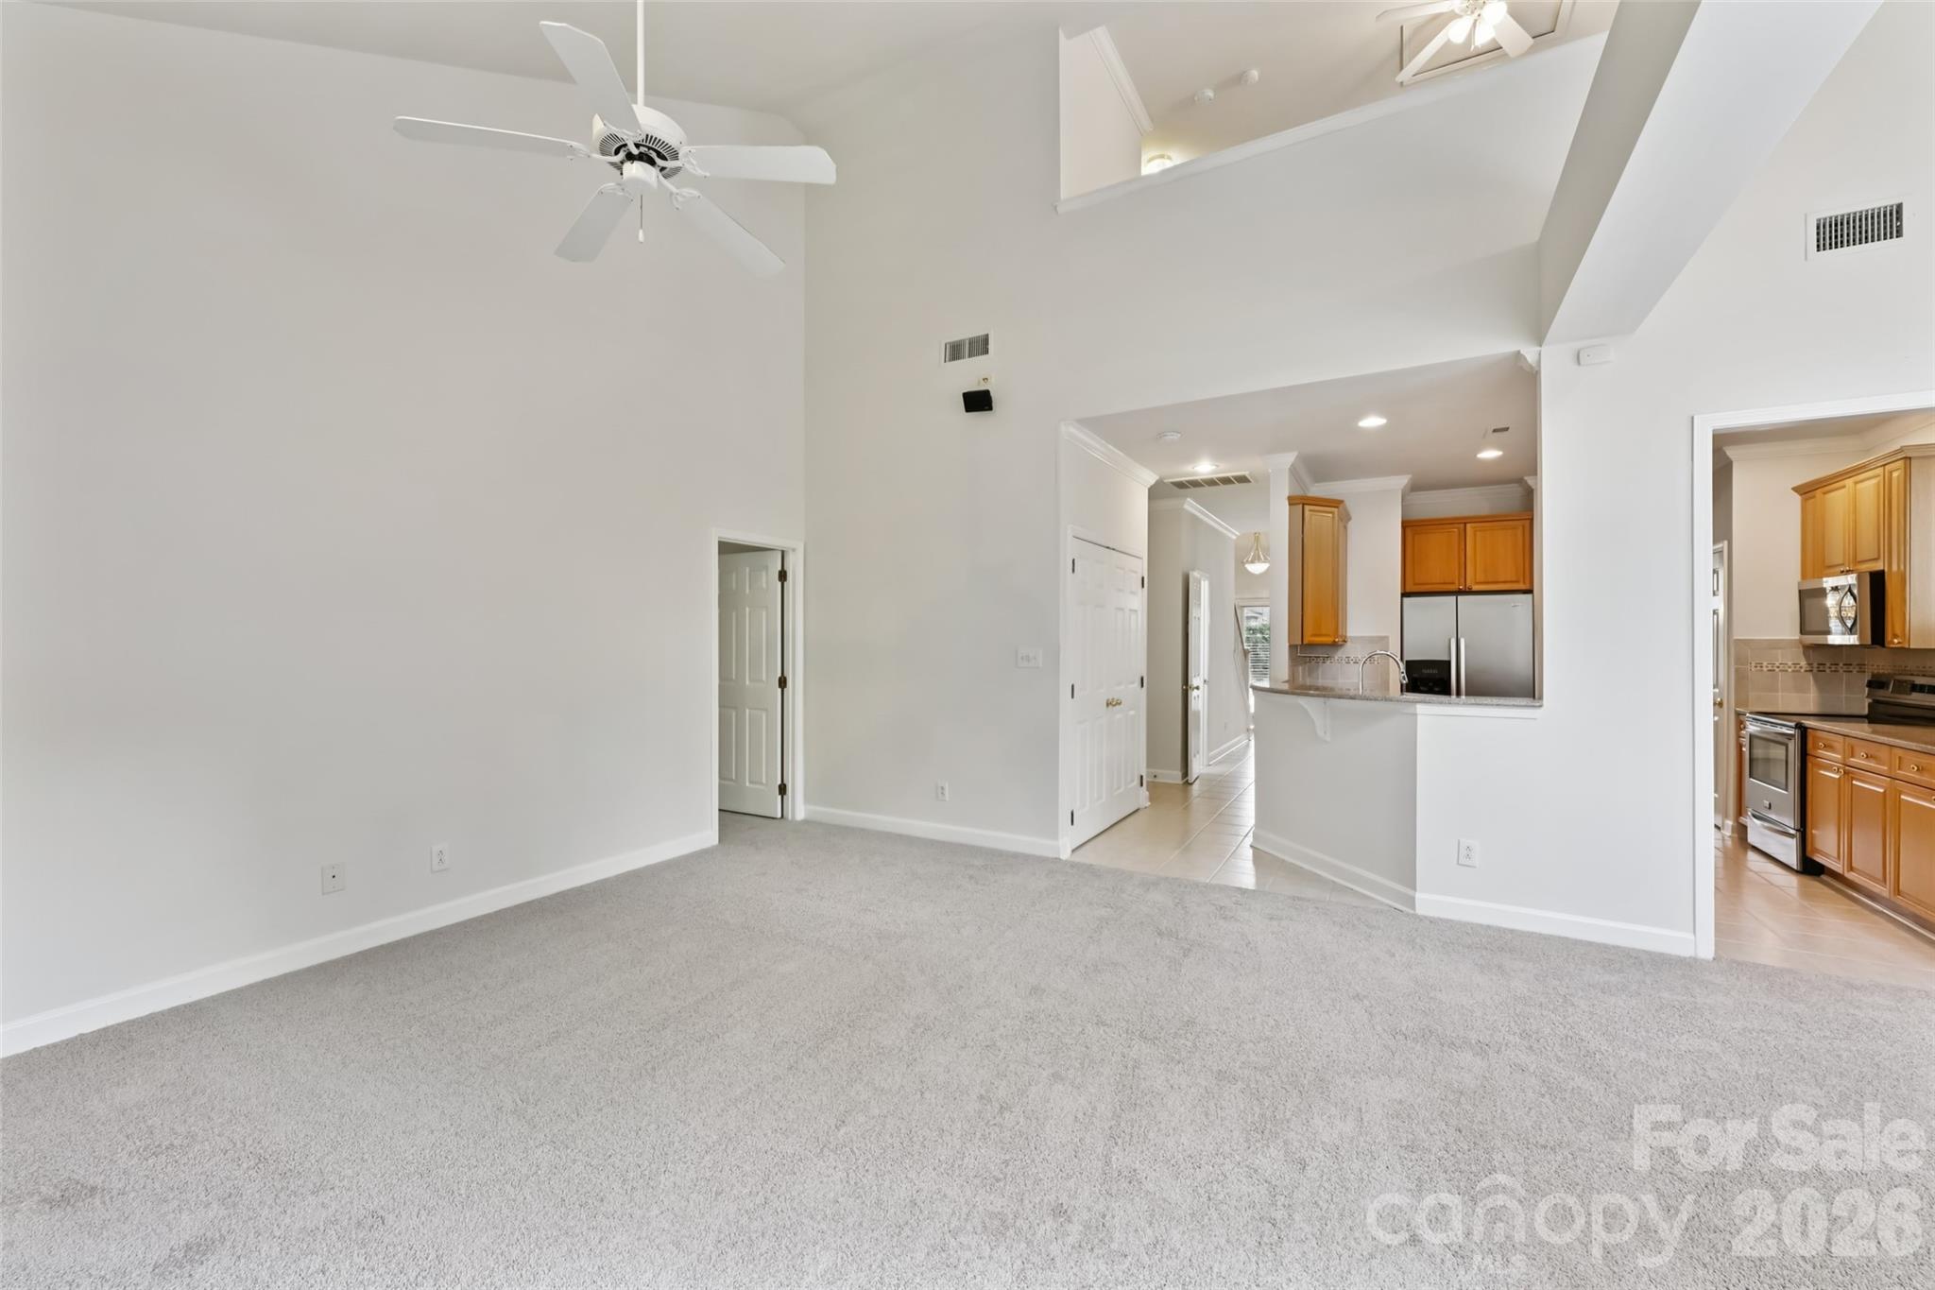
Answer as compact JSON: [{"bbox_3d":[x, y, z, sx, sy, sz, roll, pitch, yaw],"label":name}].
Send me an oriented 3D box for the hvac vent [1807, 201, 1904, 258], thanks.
[{"bbox_3d":[3.564,-1.668,3.015,0.292,0.188,0.025,0,0,30],"label":"hvac vent"}]

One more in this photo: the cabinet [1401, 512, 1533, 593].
[{"bbox_3d":[4.305,-0.756,6.539,0.910,0.610,0.580,0,0,30],"label":"cabinet"}]

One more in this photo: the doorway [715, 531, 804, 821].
[{"bbox_3d":[-1.531,0.282,5.435,0.140,2.110,0.885,0,0,30],"label":"doorway"}]

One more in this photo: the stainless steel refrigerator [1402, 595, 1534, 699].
[{"bbox_3d":[4.268,0.461,6.475,0.900,1.746,0.750,0,0,30],"label":"stainless steel refrigerator"}]

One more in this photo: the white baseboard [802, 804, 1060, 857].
[{"bbox_3d":[-0.338,1.290,5.250,2.110,0.100,0.020,0,0,29],"label":"white baseboard"}]

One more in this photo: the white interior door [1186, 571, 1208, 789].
[{"bbox_3d":[2.262,0.307,7.468,0.040,2.030,0.640,0,0,24],"label":"white interior door"}]

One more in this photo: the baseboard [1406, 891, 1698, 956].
[{"bbox_3d":[2.708,1.302,3.530,1.045,0.100,0.020,0,0,30],"label":"baseboard"}]

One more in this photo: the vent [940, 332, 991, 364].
[{"bbox_3d":[-0.019,-1.995,5.043,0.395,0.185,0.025,0,0,29],"label":"vent"}]

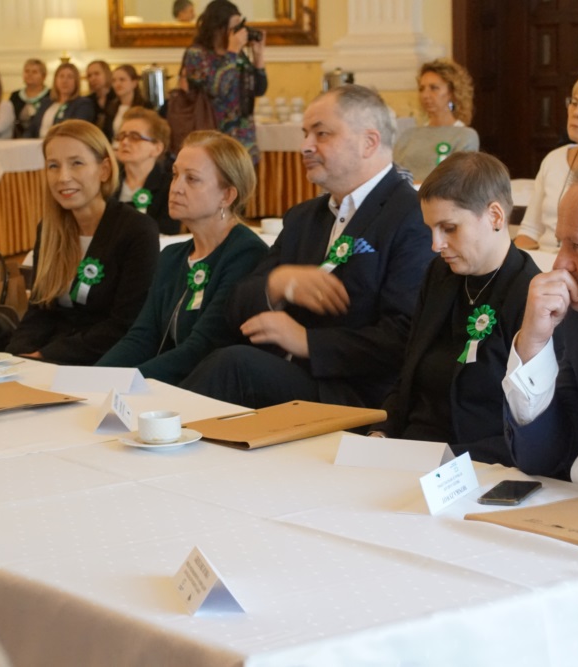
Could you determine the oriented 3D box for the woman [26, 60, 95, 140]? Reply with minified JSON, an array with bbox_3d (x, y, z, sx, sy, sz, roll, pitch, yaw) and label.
[{"bbox_3d":[-1.566,-1.177,14.106,0.500,1.276,0.750,2,9,20],"label":"woman"}]

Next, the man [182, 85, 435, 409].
[{"bbox_3d":[0.061,0.122,4.836,0.820,1.367,0.570,-9,11,-41],"label":"man"}]

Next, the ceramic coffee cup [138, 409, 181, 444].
[{"bbox_3d":[-0.240,0.175,3.865,0.082,0.050,0.088,-1,9,0],"label":"ceramic coffee cup"}]

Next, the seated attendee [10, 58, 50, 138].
[{"bbox_3d":[-1.820,-1.287,14.789,0.500,1.304,0.750,0,9,11],"label":"seated attendee"}]

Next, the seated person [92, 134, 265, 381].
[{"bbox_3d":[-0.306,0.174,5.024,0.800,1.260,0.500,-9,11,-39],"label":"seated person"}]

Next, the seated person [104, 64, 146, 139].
[{"bbox_3d":[-1.199,-1.256,14.468,0.480,1.220,0.750,4,11,33],"label":"seated person"}]

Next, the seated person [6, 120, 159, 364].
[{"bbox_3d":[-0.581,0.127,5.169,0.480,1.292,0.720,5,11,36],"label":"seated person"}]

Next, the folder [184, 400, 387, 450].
[{"bbox_3d":[-0.030,0.169,4.050,0.330,0.020,0.268,-8,11,-37],"label":"folder"}]

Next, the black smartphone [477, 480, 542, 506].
[{"bbox_3d":[0.374,0.268,3.507,0.068,0.008,0.144,2,10,22],"label":"black smartphone"}]

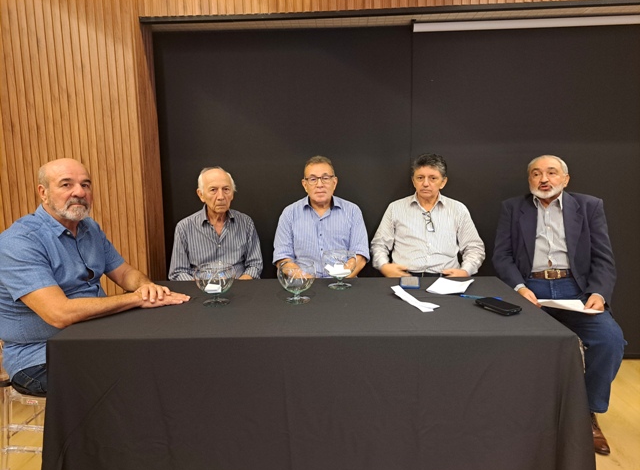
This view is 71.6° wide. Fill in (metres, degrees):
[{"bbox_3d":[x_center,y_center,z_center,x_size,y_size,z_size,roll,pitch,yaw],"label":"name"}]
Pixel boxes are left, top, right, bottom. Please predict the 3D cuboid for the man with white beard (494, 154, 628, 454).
[{"bbox_3d":[1.105,0.269,2.121,0.620,1.330,0.740,2,8,19],"label":"man with white beard"}]

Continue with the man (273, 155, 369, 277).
[{"bbox_3d":[0.018,0.285,2.153,0.520,1.340,0.700,-1,7,0],"label":"man"}]

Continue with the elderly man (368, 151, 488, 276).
[{"bbox_3d":[0.545,0.270,2.151,0.580,1.340,0.700,0,7,10],"label":"elderly man"}]

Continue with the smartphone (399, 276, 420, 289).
[{"bbox_3d":[0.400,0.210,1.962,0.077,0.011,0.160,0,7,11],"label":"smartphone"}]

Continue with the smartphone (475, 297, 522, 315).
[{"bbox_3d":[0.635,0.251,1.585,0.080,0.018,0.152,-4,8,-24],"label":"smartphone"}]

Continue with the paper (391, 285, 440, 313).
[{"bbox_3d":[0.353,0.239,1.679,0.090,0.030,0.280,-3,8,-18],"label":"paper"}]

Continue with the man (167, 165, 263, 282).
[{"bbox_3d":[-0.465,0.308,2.156,0.510,1.290,0.700,-3,8,-15],"label":"man"}]

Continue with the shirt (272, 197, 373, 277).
[{"bbox_3d":[0.010,0.074,2.263,0.500,0.570,0.310,-1,7,0],"label":"shirt"}]

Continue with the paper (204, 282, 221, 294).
[{"bbox_3d":[-0.410,0.208,1.710,0.060,0.033,0.045,-1,7,0],"label":"paper"}]

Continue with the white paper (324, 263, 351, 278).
[{"bbox_3d":[0.075,0.150,1.935,0.110,0.055,0.090,-1,7,0],"label":"white paper"}]

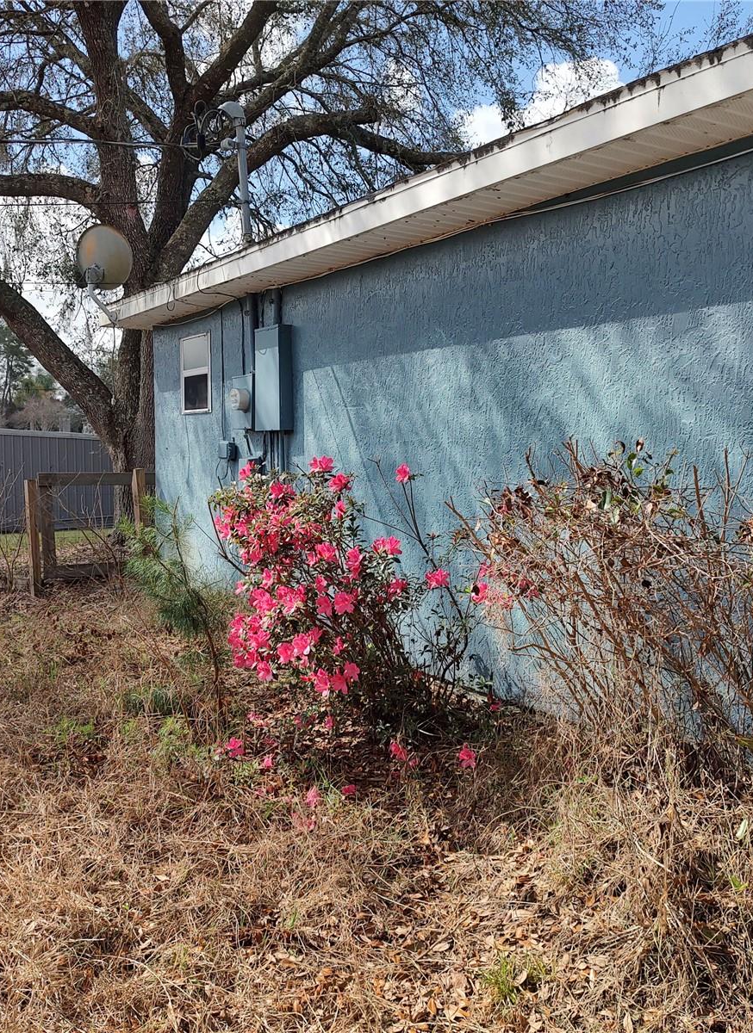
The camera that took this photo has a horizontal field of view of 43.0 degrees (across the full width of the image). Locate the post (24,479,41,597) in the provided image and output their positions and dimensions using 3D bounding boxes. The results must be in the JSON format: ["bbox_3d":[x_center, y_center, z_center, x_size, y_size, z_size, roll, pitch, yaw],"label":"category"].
[{"bbox_3d":[-3.369,0.214,9.416,0.092,1.140,0.092,-5,4,-40],"label":"post"}]

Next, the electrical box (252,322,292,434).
[{"bbox_3d":[-0.746,-0.998,6.989,0.125,0.740,0.365,-2,4,-34],"label":"electrical box"}]

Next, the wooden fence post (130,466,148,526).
[{"bbox_3d":[-2.350,0.137,9.564,0.092,1.232,0.092,-5,5,-44],"label":"wooden fence post"}]

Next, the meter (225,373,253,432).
[{"bbox_3d":[-1.017,-0.871,7.322,0.200,0.410,0.300,-2,4,-34],"label":"meter"}]

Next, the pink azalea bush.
[{"bbox_3d":[-0.156,0.344,4.848,0.950,1.280,1.120,-2,4,-34],"label":"pink azalea bush"}]

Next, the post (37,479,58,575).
[{"bbox_3d":[-3.391,0.102,9.868,0.125,1.081,0.090,-3,4,-34],"label":"post"}]

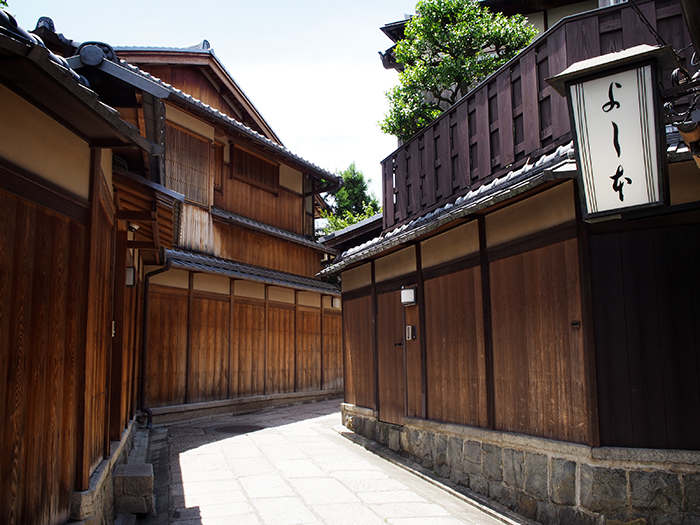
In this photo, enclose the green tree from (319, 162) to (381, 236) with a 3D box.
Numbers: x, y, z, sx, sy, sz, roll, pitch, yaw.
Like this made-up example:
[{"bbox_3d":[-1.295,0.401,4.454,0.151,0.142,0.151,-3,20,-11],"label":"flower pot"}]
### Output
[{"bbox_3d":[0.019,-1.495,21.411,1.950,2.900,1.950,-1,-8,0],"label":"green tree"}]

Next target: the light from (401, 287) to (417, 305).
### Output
[{"bbox_3d":[0.691,0.394,8.090,0.110,0.200,0.190,2,-8,-19],"label":"light"}]

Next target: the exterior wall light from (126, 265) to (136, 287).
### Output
[{"bbox_3d":[-2.152,0.140,6.748,0.120,0.200,0.160,1,-8,-14],"label":"exterior wall light"}]

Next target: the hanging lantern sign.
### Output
[{"bbox_3d":[1.388,-0.666,3.580,0.620,0.870,0.290,-7,-10,37],"label":"hanging lantern sign"}]

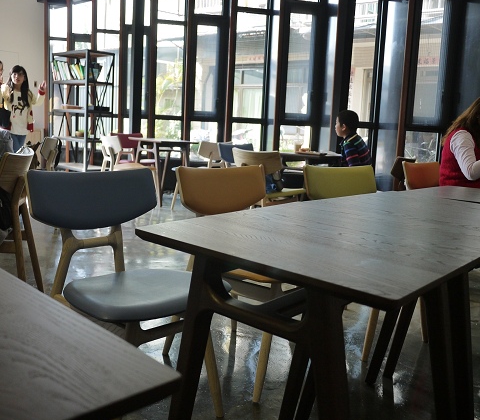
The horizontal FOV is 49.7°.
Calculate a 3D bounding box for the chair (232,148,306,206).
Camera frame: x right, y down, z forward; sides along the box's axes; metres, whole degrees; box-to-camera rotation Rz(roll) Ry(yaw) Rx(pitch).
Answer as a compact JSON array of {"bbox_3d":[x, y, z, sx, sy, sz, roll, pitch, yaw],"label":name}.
[{"bbox_3d":[0.217,-0.122,4.374,0.480,0.790,0.550,8,10,36],"label":"chair"}]

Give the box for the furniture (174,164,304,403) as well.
[{"bbox_3d":[0.037,0.237,2.096,0.480,0.790,0.550,-5,11,-45],"label":"furniture"}]

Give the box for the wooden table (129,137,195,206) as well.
[{"bbox_3d":[-0.904,-0.460,6.314,0.600,0.735,0.600,10,11,43],"label":"wooden table"}]

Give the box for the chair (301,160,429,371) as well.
[{"bbox_3d":[0.575,0.202,2.471,0.480,0.790,0.550,-3,10,-34],"label":"chair"}]

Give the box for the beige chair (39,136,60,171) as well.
[{"bbox_3d":[-1.852,-0.259,4.614,0.550,0.790,0.480,2,8,-6],"label":"beige chair"}]

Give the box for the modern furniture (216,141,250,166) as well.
[{"bbox_3d":[0.074,-0.245,5.099,0.550,0.790,0.480,10,11,44],"label":"modern furniture"}]

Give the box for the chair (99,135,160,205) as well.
[{"bbox_3d":[-1.280,-0.421,5.791,0.550,0.790,0.480,-3,10,-36],"label":"chair"}]

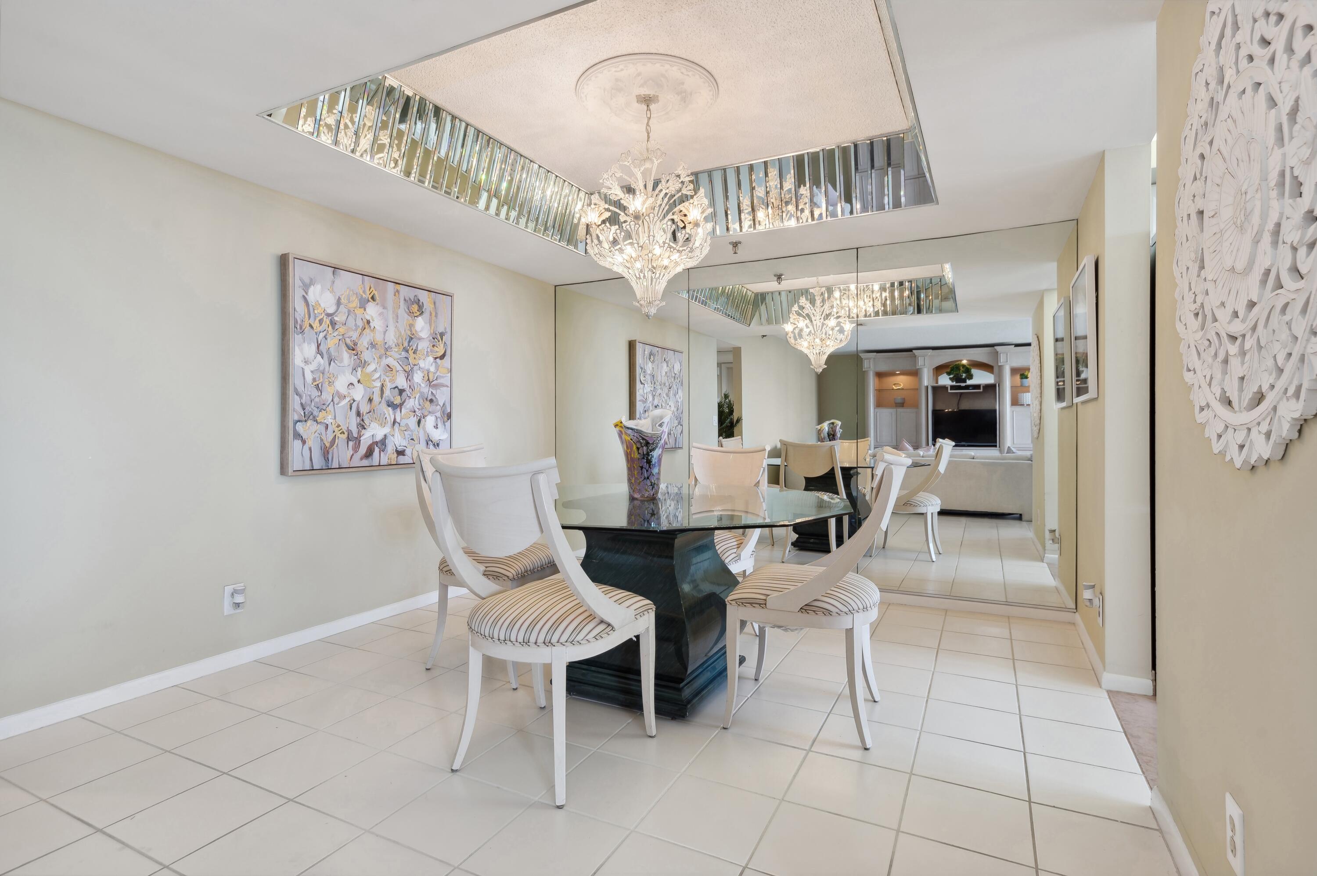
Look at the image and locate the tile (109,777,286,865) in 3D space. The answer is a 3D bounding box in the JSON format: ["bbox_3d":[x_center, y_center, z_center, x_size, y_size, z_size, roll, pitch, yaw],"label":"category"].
[{"bbox_3d":[-1.219,1.005,1.746,0.297,0.010,0.302,0,1,27],"label":"tile"}]

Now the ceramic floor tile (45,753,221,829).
[{"bbox_3d":[-1.525,1.027,1.927,0.305,0.010,0.305,1,2,27],"label":"ceramic floor tile"}]

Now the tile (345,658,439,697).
[{"bbox_3d":[-1.091,1.004,2.757,0.300,0.010,0.312,1,1,27],"label":"tile"}]

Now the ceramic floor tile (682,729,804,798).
[{"bbox_3d":[0.279,1.011,2.041,0.303,0.010,0.303,1,1,27],"label":"ceramic floor tile"}]

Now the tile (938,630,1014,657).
[{"bbox_3d":[1.515,0.991,3.127,0.297,0.010,0.302,0,1,27],"label":"tile"}]

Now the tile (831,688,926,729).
[{"bbox_3d":[0.834,1.013,2.475,0.305,0.010,0.305,1,2,27],"label":"tile"}]

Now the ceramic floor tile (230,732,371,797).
[{"bbox_3d":[-1.103,1.024,2.068,0.305,0.010,0.305,1,2,27],"label":"ceramic floor tile"}]

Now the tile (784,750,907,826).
[{"bbox_3d":[0.554,1.014,1.903,0.303,0.010,0.303,1,1,27],"label":"tile"}]

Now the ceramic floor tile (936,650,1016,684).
[{"bbox_3d":[1.379,0.993,2.862,0.303,0.010,0.303,1,1,27],"label":"ceramic floor tile"}]

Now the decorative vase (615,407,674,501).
[{"bbox_3d":[-0.063,0.072,2.904,0.247,0.389,0.227,0,1,0],"label":"decorative vase"}]

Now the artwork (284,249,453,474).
[{"bbox_3d":[-1.462,-0.335,3.432,0.056,1.001,1.010,0,1,27],"label":"artwork"}]

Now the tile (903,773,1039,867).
[{"bbox_3d":[0.834,1.030,1.784,0.307,0.010,0.310,1,1,27],"label":"tile"}]

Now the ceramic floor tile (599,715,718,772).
[{"bbox_3d":[0.005,1.008,2.178,0.303,0.010,0.303,1,1,27],"label":"ceramic floor tile"}]

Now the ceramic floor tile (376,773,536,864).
[{"bbox_3d":[-0.539,1.006,1.748,0.297,0.010,0.302,0,1,27],"label":"ceramic floor tile"}]

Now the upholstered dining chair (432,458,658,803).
[{"bbox_3d":[-0.354,0.529,2.054,0.522,0.952,0.642,1,1,27],"label":"upholstered dining chair"}]

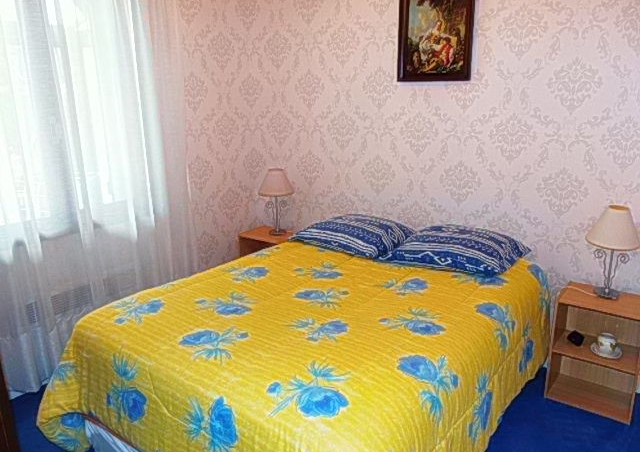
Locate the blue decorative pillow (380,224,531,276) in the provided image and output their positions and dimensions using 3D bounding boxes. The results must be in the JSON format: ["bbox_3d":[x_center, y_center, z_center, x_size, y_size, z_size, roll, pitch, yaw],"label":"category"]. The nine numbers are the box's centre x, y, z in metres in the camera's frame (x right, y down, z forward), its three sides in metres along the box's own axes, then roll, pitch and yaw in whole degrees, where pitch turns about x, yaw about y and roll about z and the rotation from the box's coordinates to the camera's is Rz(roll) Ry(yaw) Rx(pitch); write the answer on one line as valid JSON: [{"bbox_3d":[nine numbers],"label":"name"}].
[{"bbox_3d":[0.821,0.094,2.833,0.671,0.190,0.507,8,17,29],"label":"blue decorative pillow"}]

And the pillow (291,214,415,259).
[{"bbox_3d":[0.203,0.003,3.219,0.663,0.179,0.507,10,18,34],"label":"pillow"}]

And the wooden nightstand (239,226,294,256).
[{"bbox_3d":[-0.361,0.328,3.759,0.382,0.546,0.337,10,18,34],"label":"wooden nightstand"}]

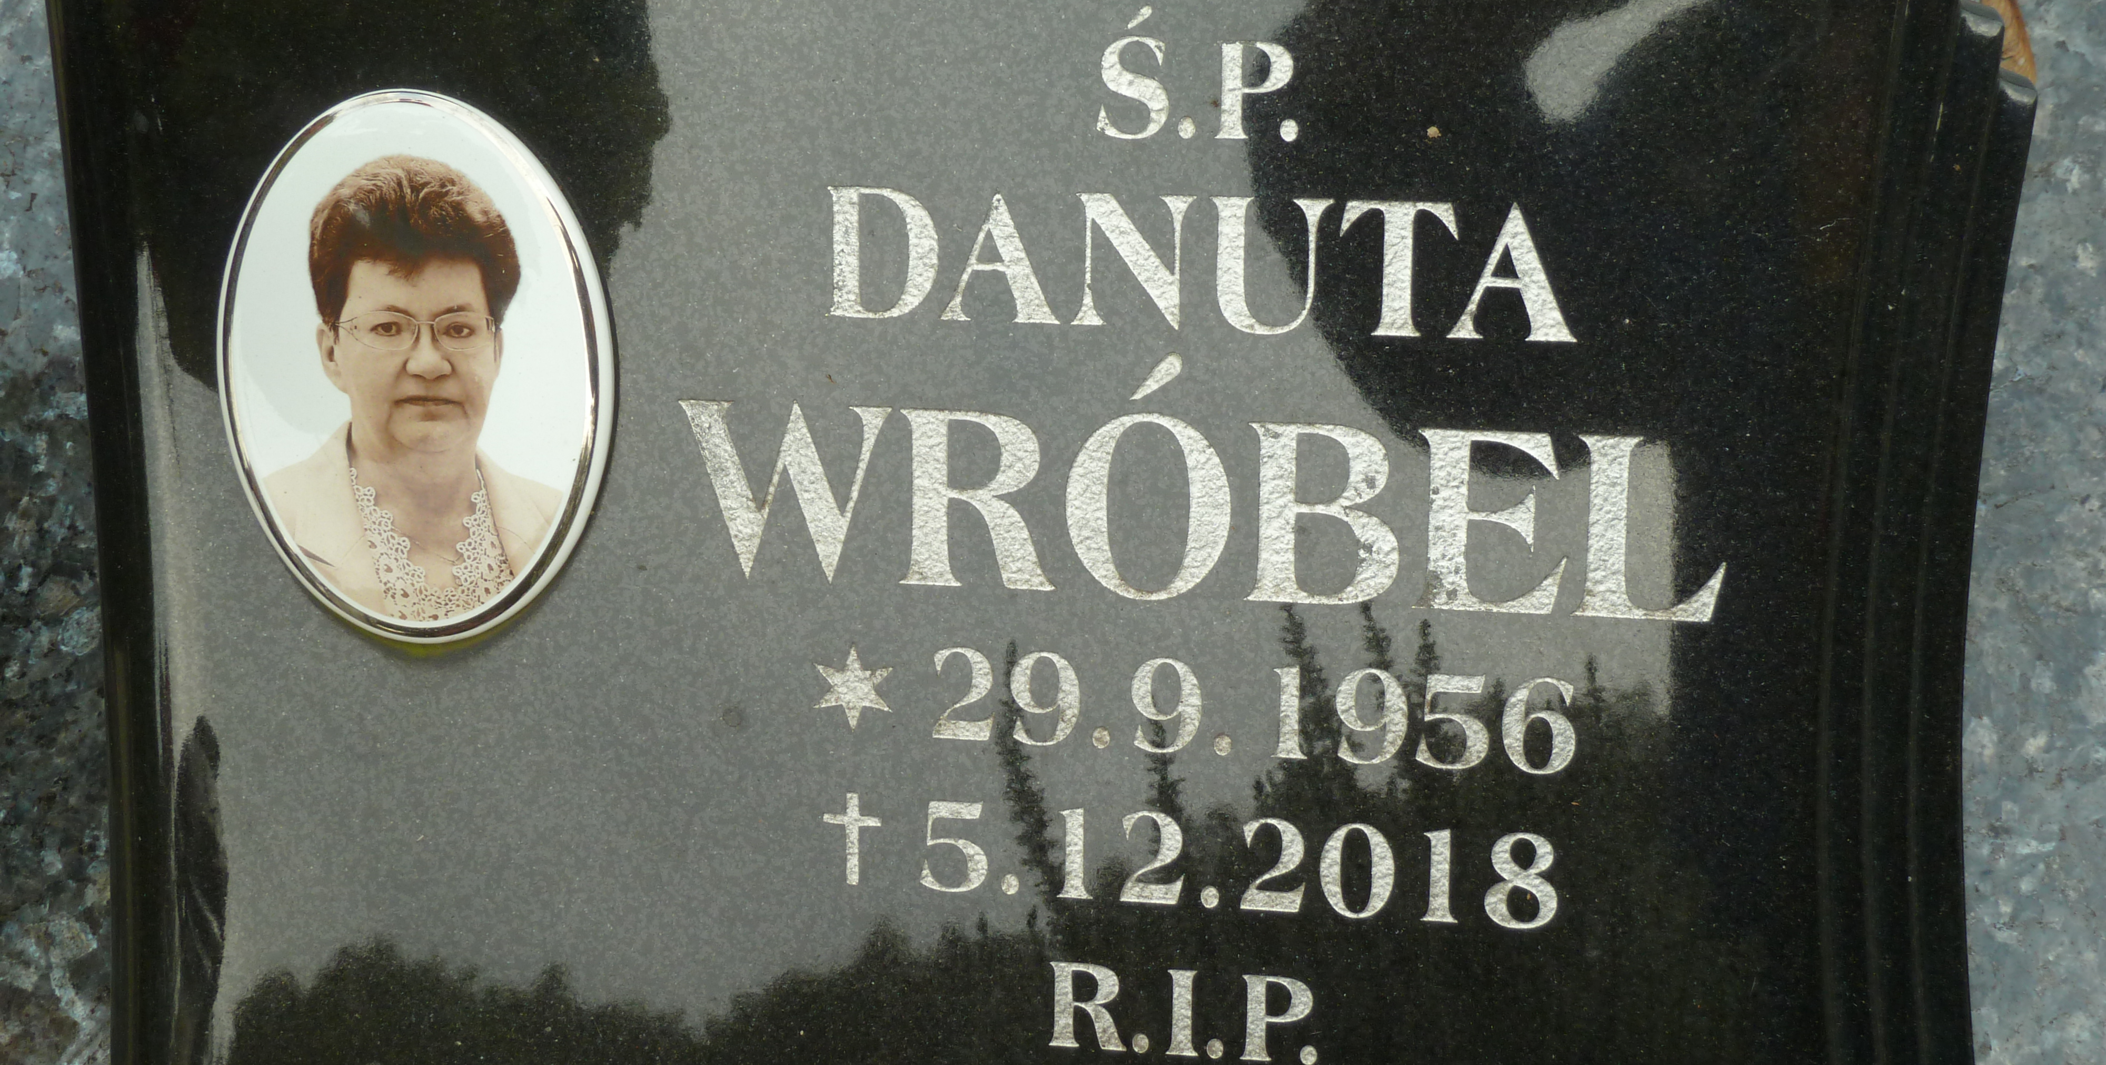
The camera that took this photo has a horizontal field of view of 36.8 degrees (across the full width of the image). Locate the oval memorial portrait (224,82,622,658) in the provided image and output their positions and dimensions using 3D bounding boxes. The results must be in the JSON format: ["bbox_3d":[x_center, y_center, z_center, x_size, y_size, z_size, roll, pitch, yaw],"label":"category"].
[{"bbox_3d":[-0.138,-0.034,0.675,0.090,0.011,0.120,3,102,10],"label":"oval memorial portrait"}]

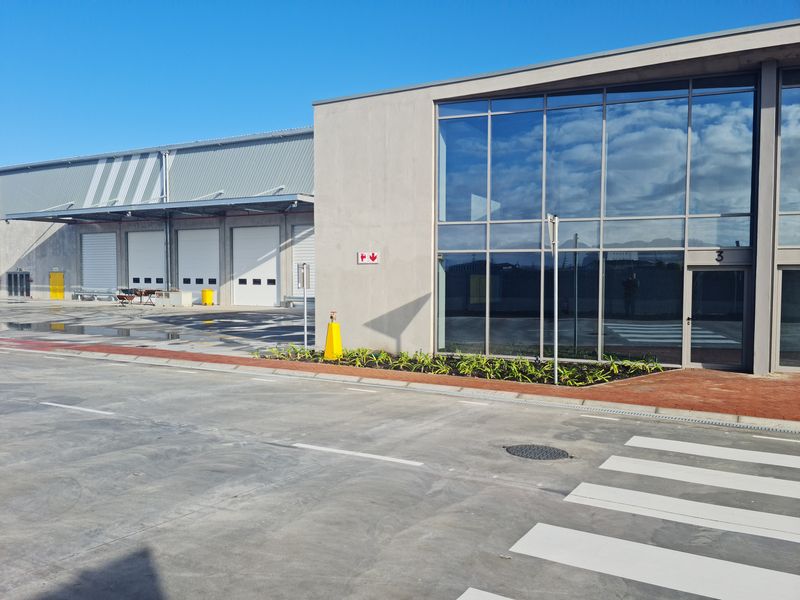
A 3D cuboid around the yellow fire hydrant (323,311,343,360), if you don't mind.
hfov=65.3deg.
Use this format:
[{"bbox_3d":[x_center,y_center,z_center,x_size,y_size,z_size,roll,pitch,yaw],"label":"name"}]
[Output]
[{"bbox_3d":[-1.487,0.779,13.946,0.310,1.070,0.310,2,3,38],"label":"yellow fire hydrant"}]

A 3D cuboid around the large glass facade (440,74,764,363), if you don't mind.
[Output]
[{"bbox_3d":[3.840,-1.526,13.178,6.425,5.727,0.200,1,3,20],"label":"large glass facade"}]

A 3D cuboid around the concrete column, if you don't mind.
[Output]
[{"bbox_3d":[6.889,-1.494,11.733,0.250,5.820,0.300,2,3,30],"label":"concrete column"}]

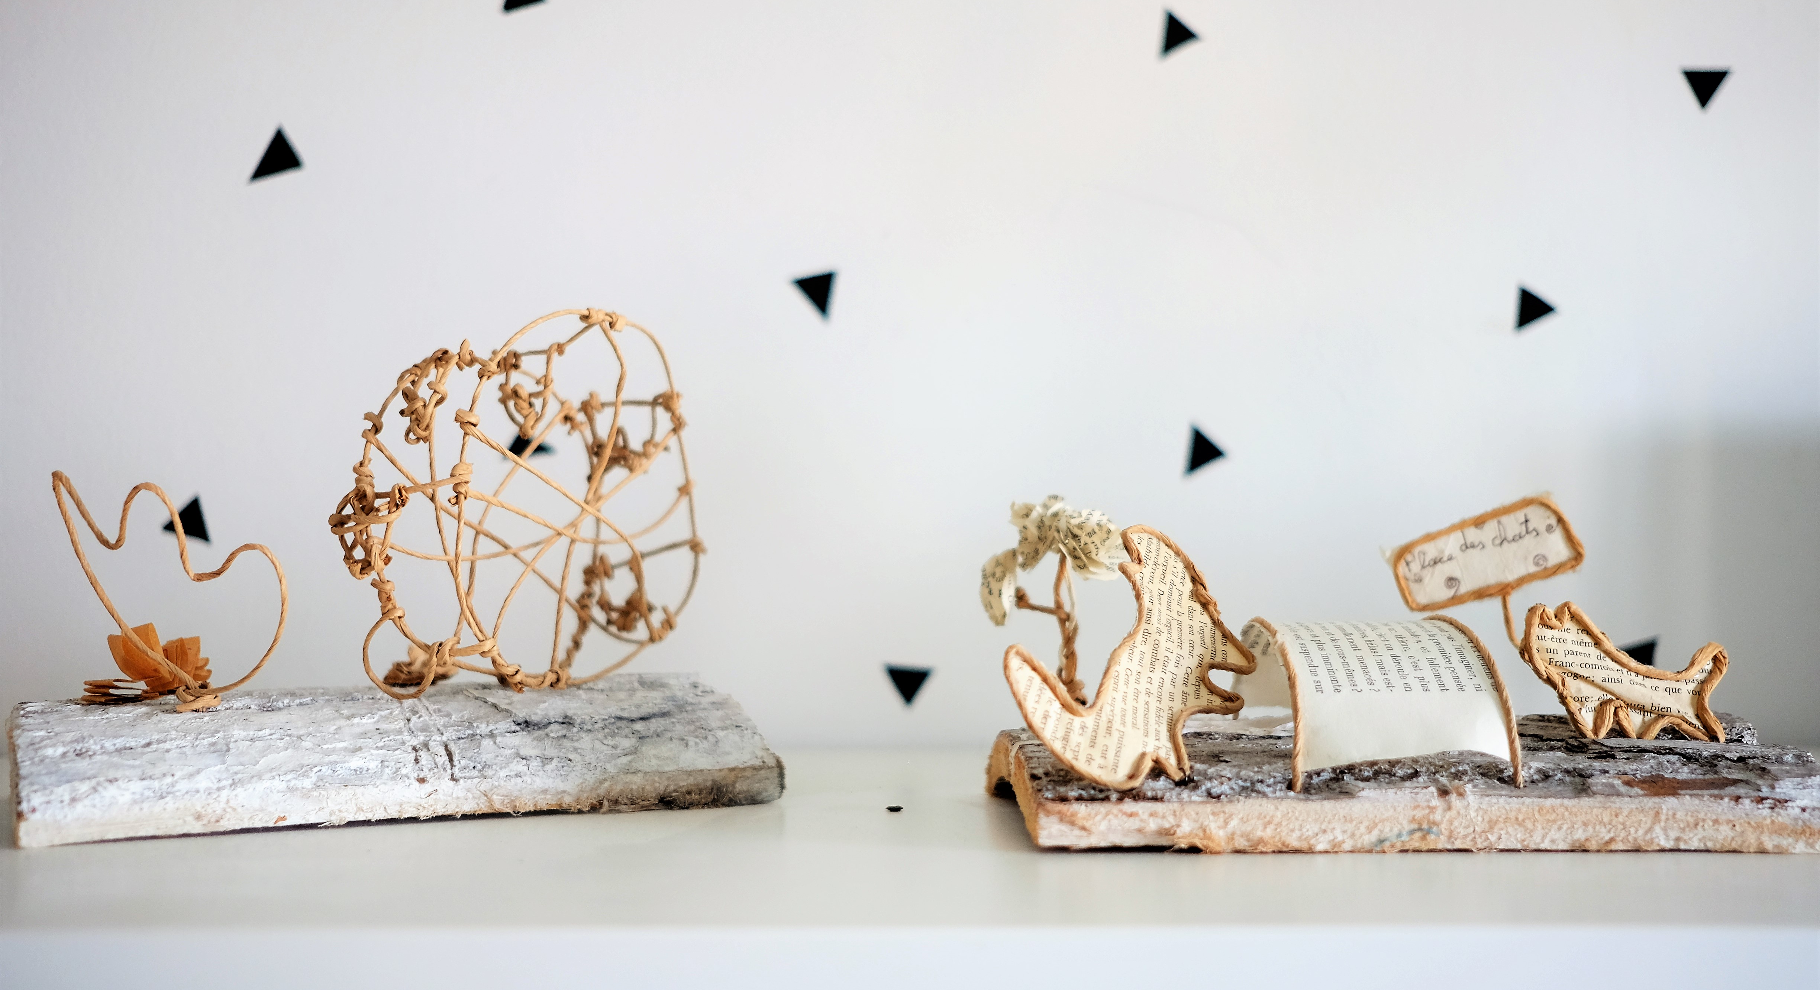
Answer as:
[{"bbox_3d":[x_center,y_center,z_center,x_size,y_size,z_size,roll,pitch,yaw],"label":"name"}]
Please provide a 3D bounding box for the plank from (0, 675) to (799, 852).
[{"bbox_3d":[-0.185,0.096,0.660,0.260,0.036,0.088,-1,2,-17],"label":"plank"}]

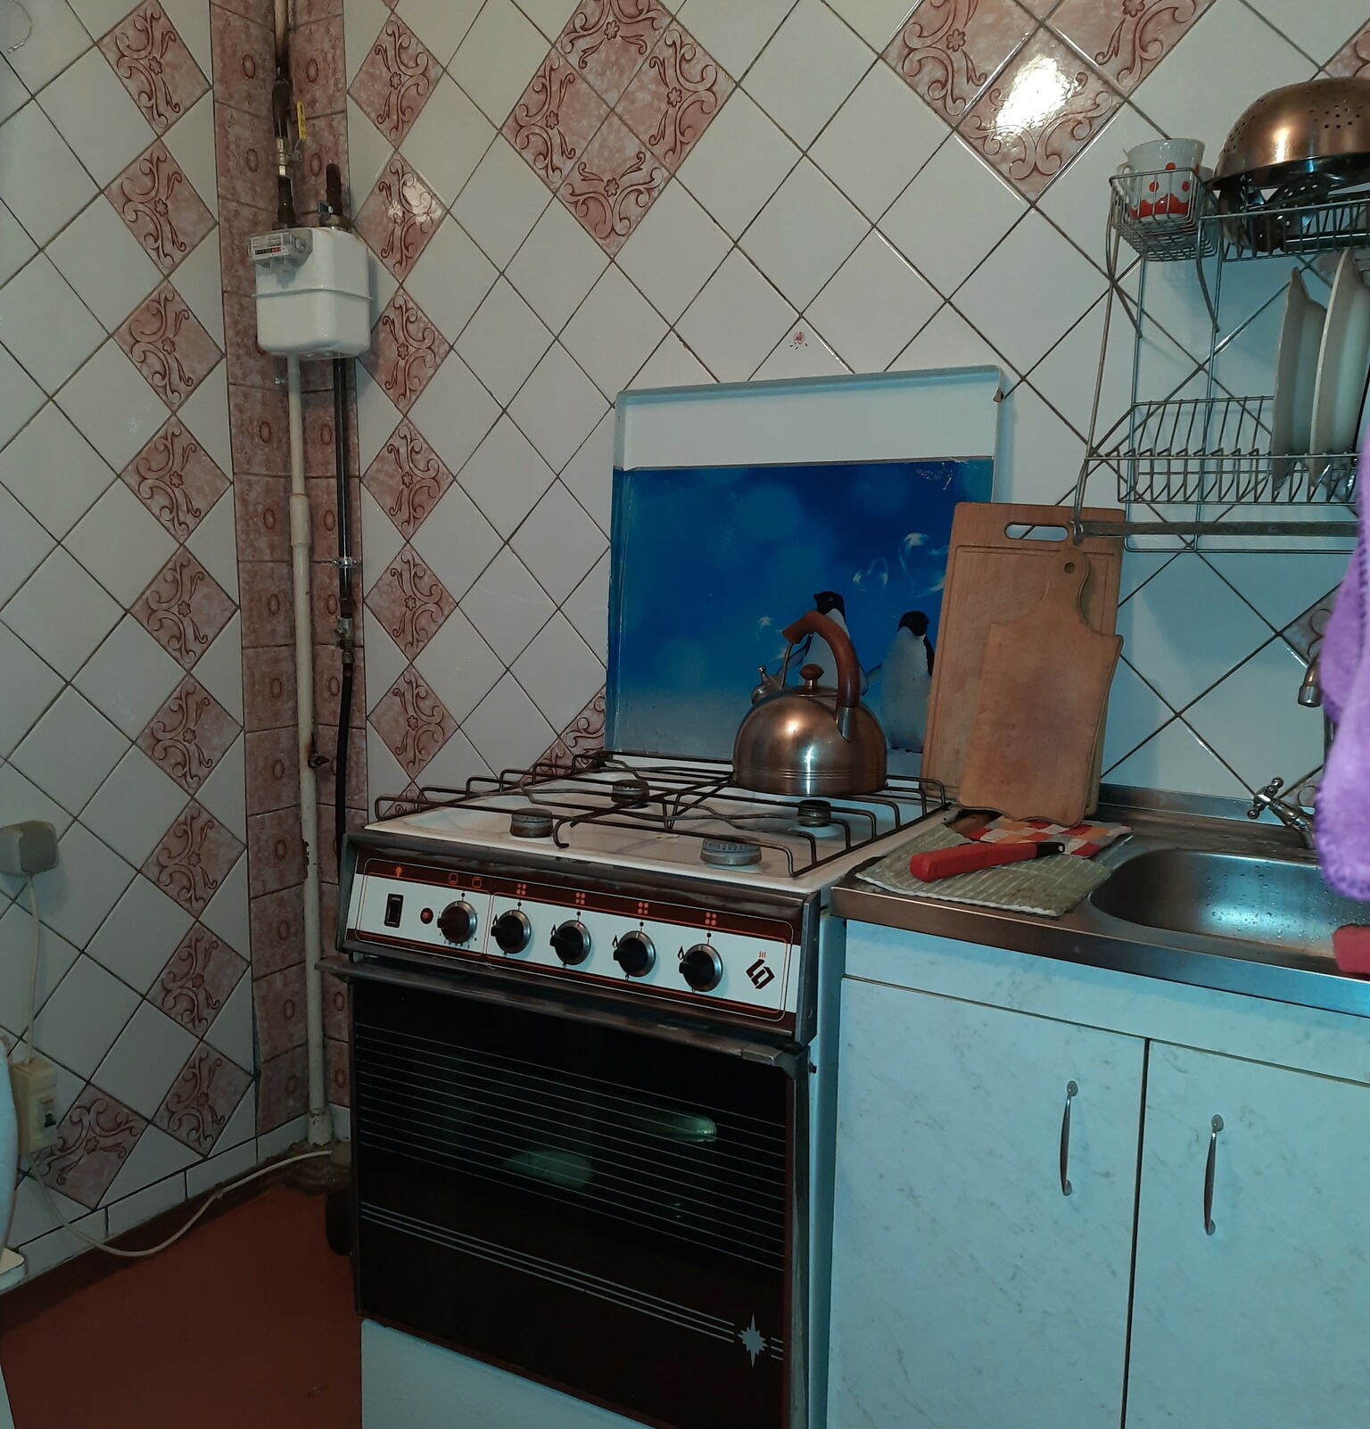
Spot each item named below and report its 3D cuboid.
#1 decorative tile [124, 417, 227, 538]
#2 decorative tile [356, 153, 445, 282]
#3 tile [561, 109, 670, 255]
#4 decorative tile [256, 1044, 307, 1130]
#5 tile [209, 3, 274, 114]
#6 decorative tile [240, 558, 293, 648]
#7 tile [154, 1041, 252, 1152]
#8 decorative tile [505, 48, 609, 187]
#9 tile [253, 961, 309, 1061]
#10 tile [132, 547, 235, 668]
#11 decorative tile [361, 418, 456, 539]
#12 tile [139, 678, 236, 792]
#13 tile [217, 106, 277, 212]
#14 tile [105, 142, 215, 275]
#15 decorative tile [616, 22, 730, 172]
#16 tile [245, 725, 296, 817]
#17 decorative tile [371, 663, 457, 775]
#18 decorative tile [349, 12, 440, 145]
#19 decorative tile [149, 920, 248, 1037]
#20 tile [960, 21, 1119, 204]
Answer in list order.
[{"bbox_3d":[-0.841,-0.388,2.099,0.010,0.150,0.150,5,53,31],"label":"decorative tile"},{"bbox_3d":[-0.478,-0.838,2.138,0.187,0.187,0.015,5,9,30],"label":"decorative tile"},{"bbox_3d":[-0.108,-0.803,1.923,0.150,0.150,0.010,51,28,15],"label":"tile"},{"bbox_3d":[-0.756,0.709,2.417,0.012,0.141,0.148,5,9,30],"label":"decorative tile"},{"bbox_3d":[-0.745,-1.104,2.163,0.010,0.150,0.150,5,9,30],"label":"tile"},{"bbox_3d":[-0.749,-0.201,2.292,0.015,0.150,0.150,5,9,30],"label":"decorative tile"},{"bbox_3d":[-0.847,0.679,2.229,0.010,0.150,0.150,5,53,31],"label":"tile"},{"bbox_3d":[-0.198,-0.916,1.961,0.150,0.150,0.012,-46,-17,27],"label":"decorative tile"},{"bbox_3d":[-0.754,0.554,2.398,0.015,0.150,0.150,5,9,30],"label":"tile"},{"bbox_3d":[-0.846,-0.176,2.128,0.010,0.150,0.150,5,54,30],"label":"tile"},{"bbox_3d":[-0.480,-0.407,2.199,0.150,0.150,0.010,-47,-17,27],"label":"decorative tile"},{"bbox_3d":[-0.844,0.036,2.161,0.012,0.150,0.150,5,-36,30],"label":"tile"},{"bbox_3d":[-0.746,-0.954,2.184,0.010,0.150,0.150,5,9,30],"label":"tile"},{"bbox_3d":[-0.842,-0.815,2.040,0.010,0.150,0.150,5,54,30],"label":"tile"},{"bbox_3d":[-0.014,-0.901,1.853,0.150,0.150,0.012,-46,-17,27],"label":"decorative tile"},{"bbox_3d":[-0.751,0.100,2.331,0.012,0.151,0.148,5,9,30],"label":"tile"},{"bbox_3d":[-0.484,0.014,2.263,0.150,0.150,0.010,-47,-17,27],"label":"decorative tile"},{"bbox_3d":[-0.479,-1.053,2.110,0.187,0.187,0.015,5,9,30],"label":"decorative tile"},{"bbox_3d":[-0.850,0.463,2.216,0.010,0.150,0.150,5,54,30],"label":"decorative tile"},{"bbox_3d":[0.447,-0.756,1.601,0.150,0.150,0.012,-46,-17,27],"label":"tile"}]

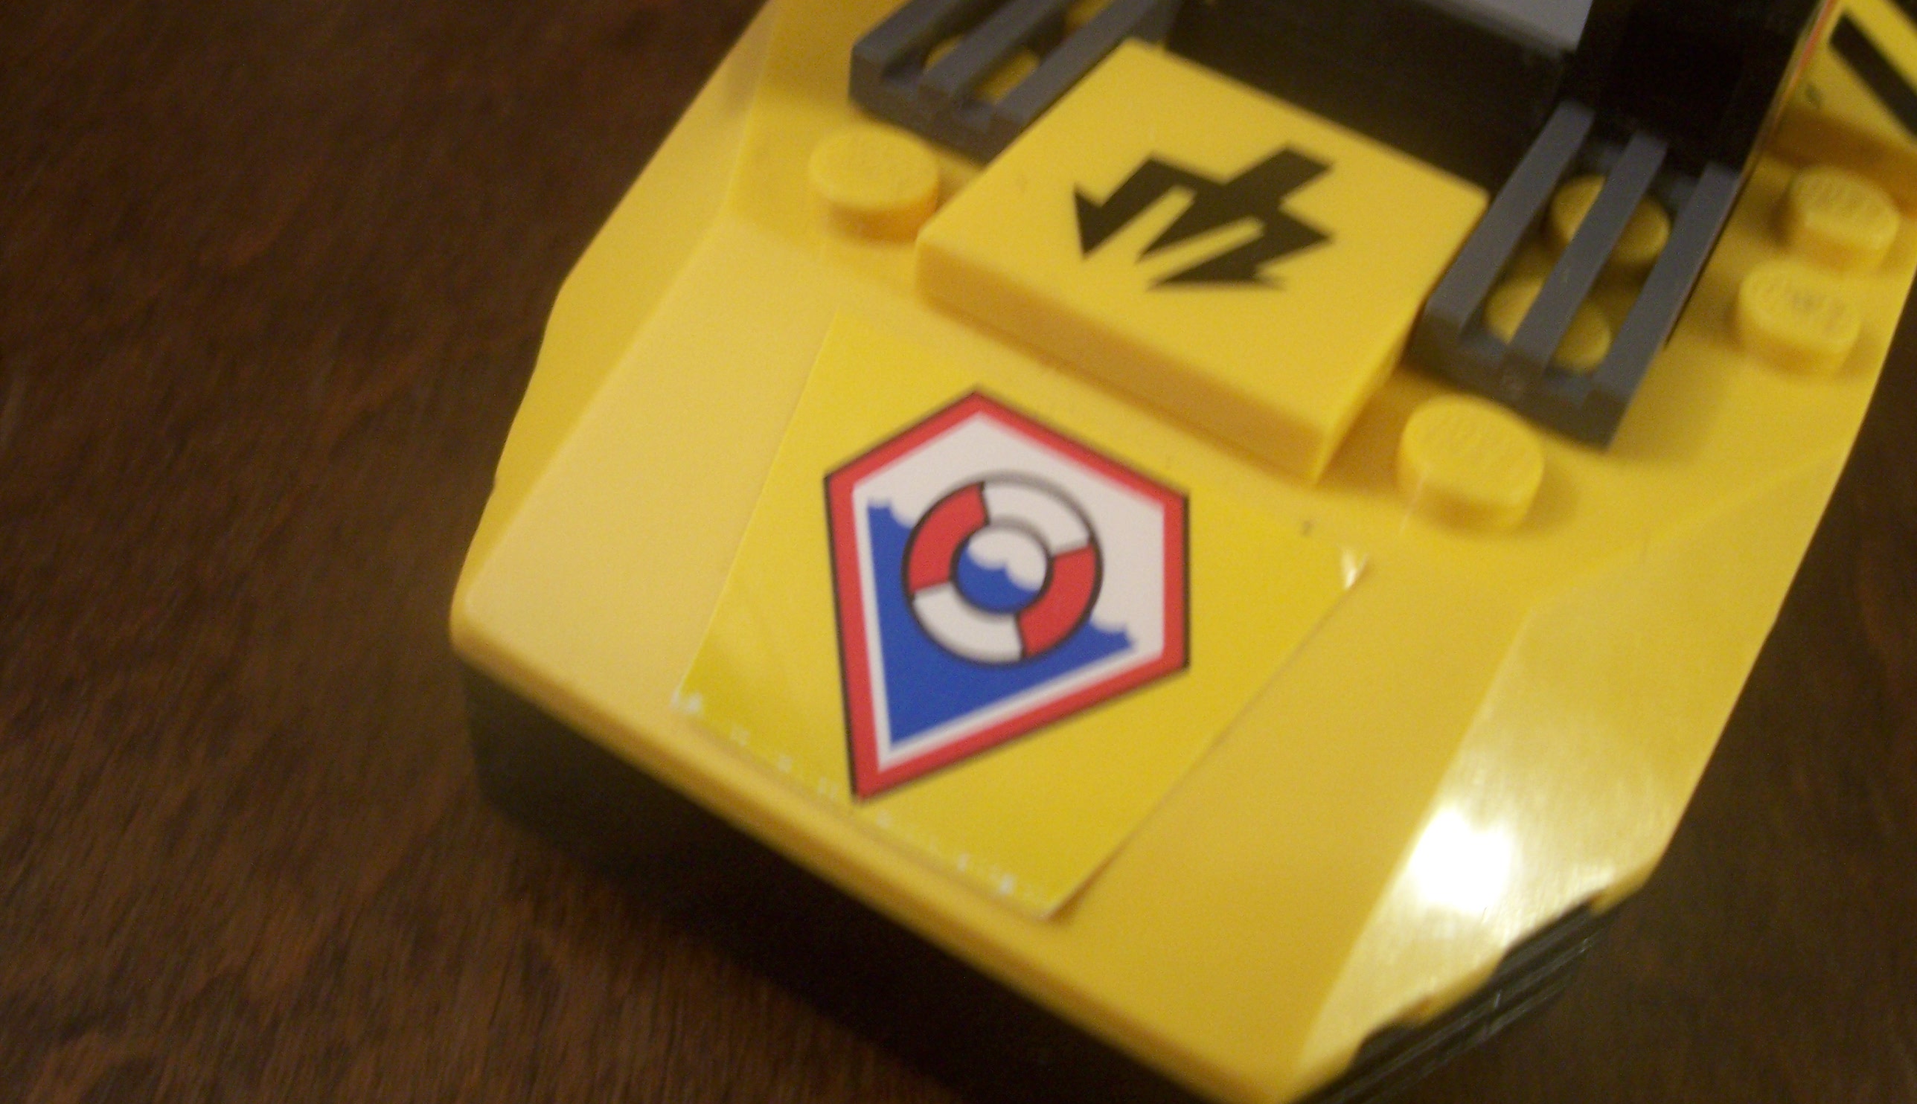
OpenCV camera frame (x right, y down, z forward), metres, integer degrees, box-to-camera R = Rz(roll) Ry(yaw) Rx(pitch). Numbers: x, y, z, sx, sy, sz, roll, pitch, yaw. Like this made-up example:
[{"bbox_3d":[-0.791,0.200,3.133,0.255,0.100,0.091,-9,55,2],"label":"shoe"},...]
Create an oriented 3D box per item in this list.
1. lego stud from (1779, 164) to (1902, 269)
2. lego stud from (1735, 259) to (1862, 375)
[{"bbox_3d":[0.036,-0.014,0.077,0.005,0.002,0.005,28,51,15],"label":"lego stud"},{"bbox_3d":[0.032,-0.009,0.072,0.005,0.002,0.005,28,51,15],"label":"lego stud"}]

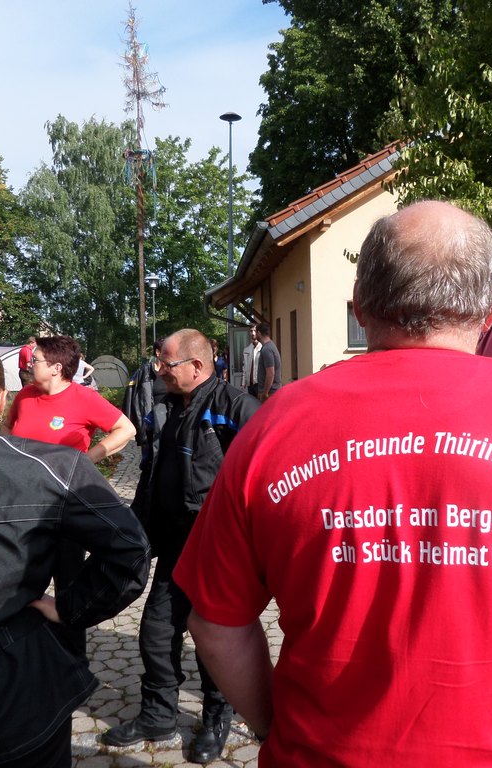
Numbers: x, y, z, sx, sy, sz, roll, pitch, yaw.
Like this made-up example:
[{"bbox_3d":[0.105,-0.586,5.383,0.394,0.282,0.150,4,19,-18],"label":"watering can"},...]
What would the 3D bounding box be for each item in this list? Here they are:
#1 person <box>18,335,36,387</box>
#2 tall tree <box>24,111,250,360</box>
[{"bbox_3d":[-5.711,-0.393,18.600,0.450,1.740,0.500,-2,3,-18],"label":"person"},{"bbox_3d":[-5.699,-7.215,36.620,12.000,13.200,10.500,0,4,0],"label":"tall tree"}]

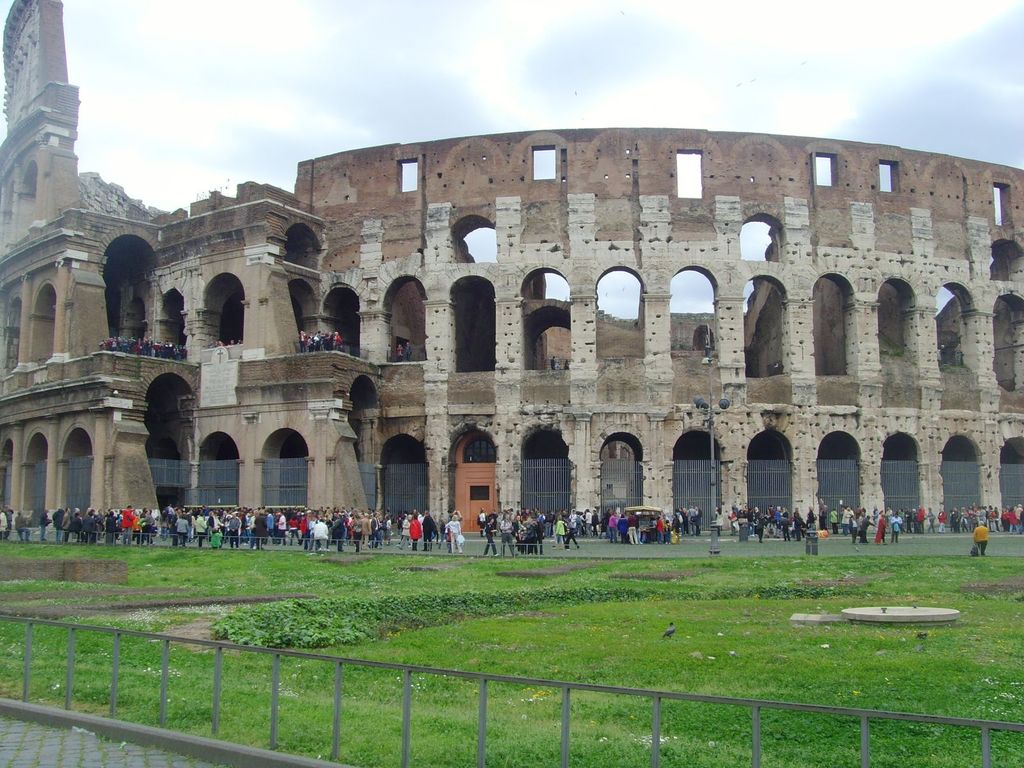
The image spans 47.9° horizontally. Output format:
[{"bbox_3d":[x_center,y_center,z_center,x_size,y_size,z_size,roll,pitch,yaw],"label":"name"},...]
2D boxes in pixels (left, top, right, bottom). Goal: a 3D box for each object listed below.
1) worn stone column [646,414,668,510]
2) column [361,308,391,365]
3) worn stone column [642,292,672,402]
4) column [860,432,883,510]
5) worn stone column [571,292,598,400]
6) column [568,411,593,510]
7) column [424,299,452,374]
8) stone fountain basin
[{"bbox_3d":[12.131,7.217,96.278,1.541,9.258,1.350,0,-6,-1],"label":"worn stone column"},{"bbox_3d":[-12.115,-4.197,102.470,1.999,4.675,1.700,-3,-7,23],"label":"column"},{"bbox_3d":[12.287,-3.069,97.560,2.193,9.143,1.700,0,-6,-1],"label":"worn stone column"},{"bbox_3d":[30.820,8.189,98.931,1.600,7.980,1.200,2,-6,-16],"label":"column"},{"bbox_3d":[6.064,-3.158,97.793,2.110,9.321,1.700,0,-6,5],"label":"worn stone column"},{"bbox_3d":[5.735,7.073,96.571,1.914,9.611,1.400,0,-6,5],"label":"column"},{"bbox_3d":[-6.381,-4.106,100.328,1.898,6.352,1.700,-2,-6,17],"label":"column"},{"bbox_3d":[6.504,3.893,19.300,1.982,0.180,1.982,-2,-6,18],"label":"stone fountain basin"}]

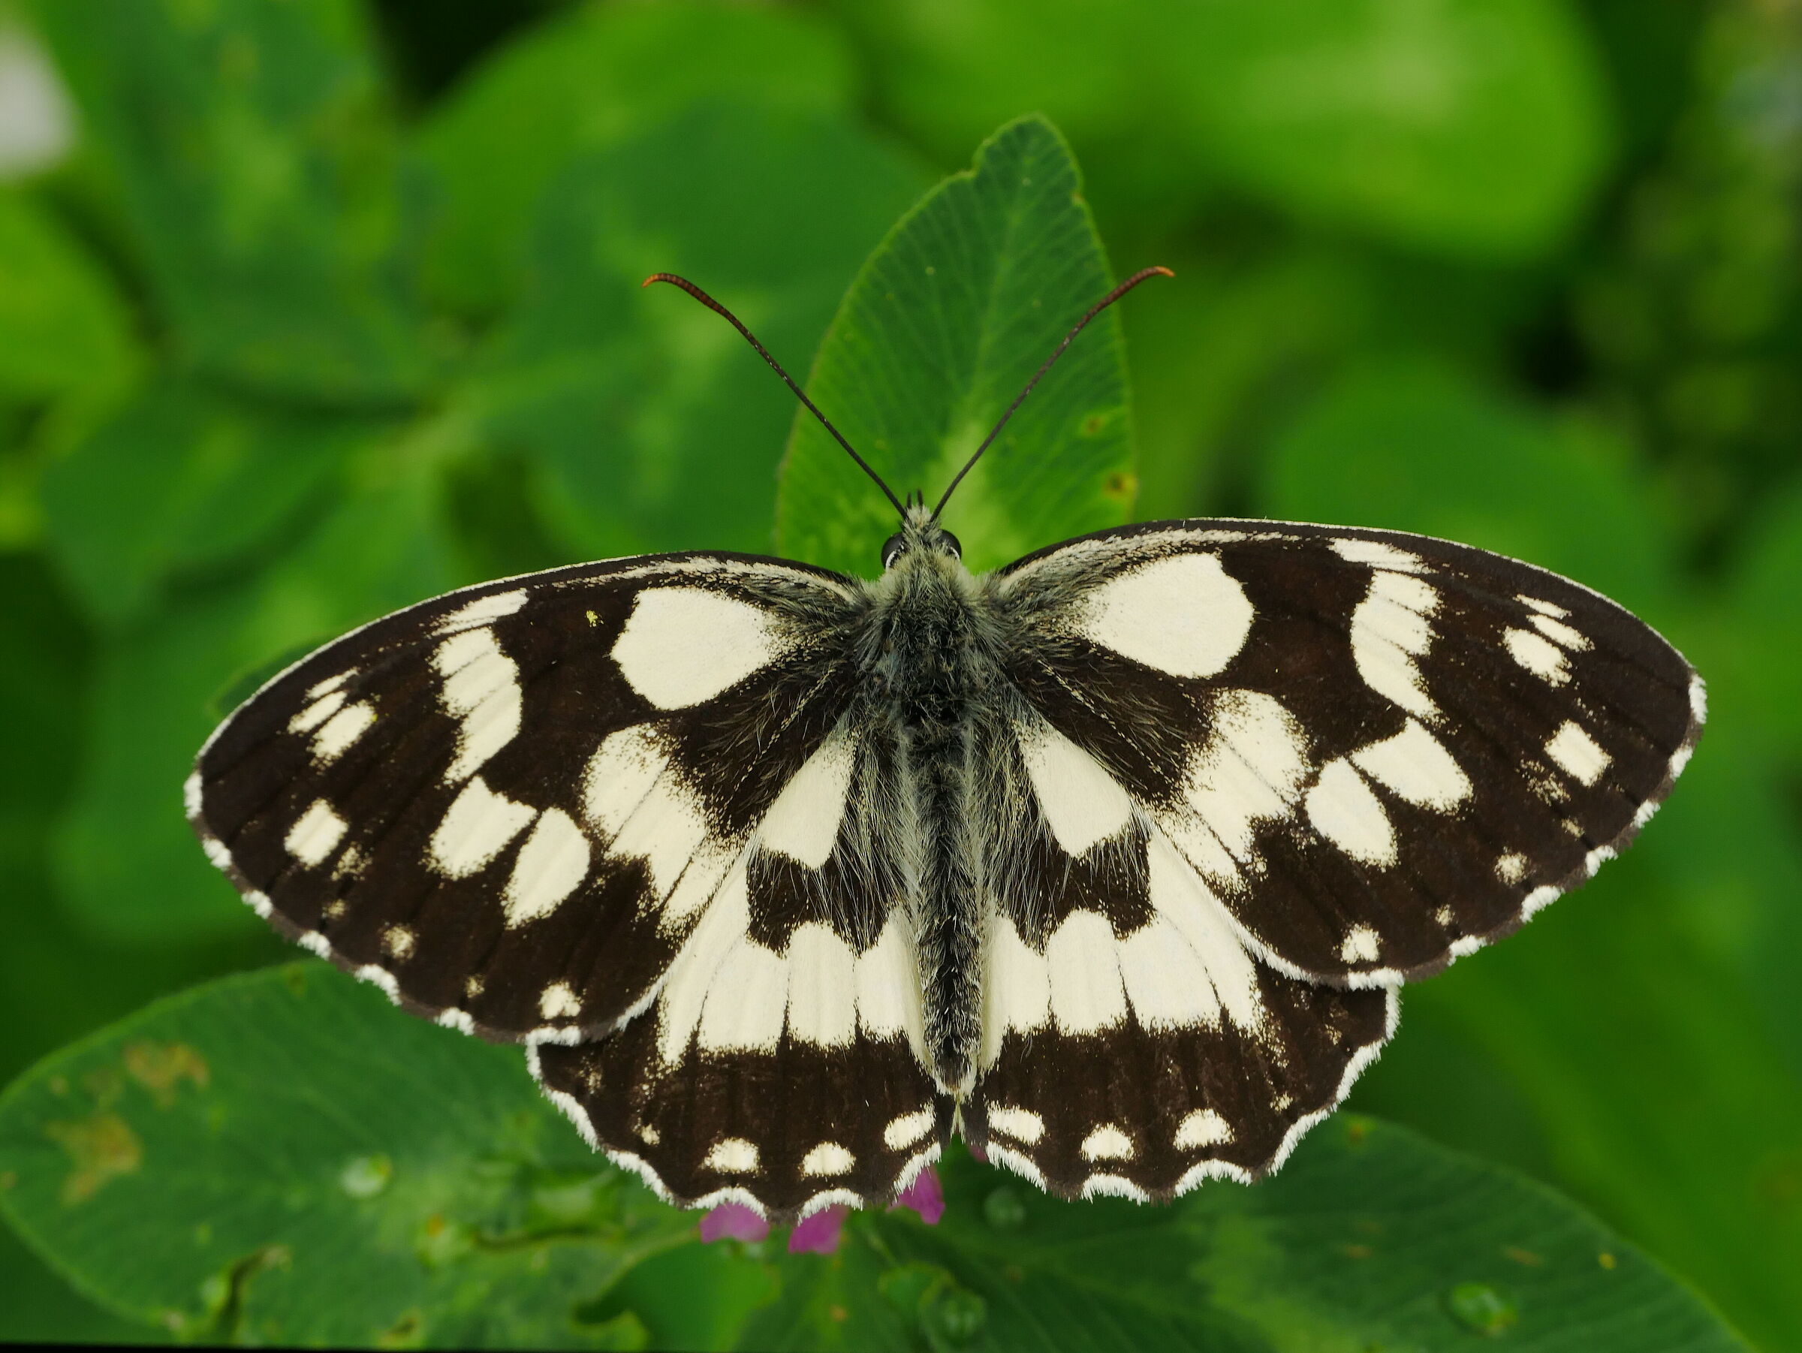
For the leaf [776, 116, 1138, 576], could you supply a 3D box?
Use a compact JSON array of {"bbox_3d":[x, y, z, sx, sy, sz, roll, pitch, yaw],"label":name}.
[{"bbox_3d":[0.002,-0.009,0.228,0.014,0.023,0.004,8,17,0],"label":"leaf"}]

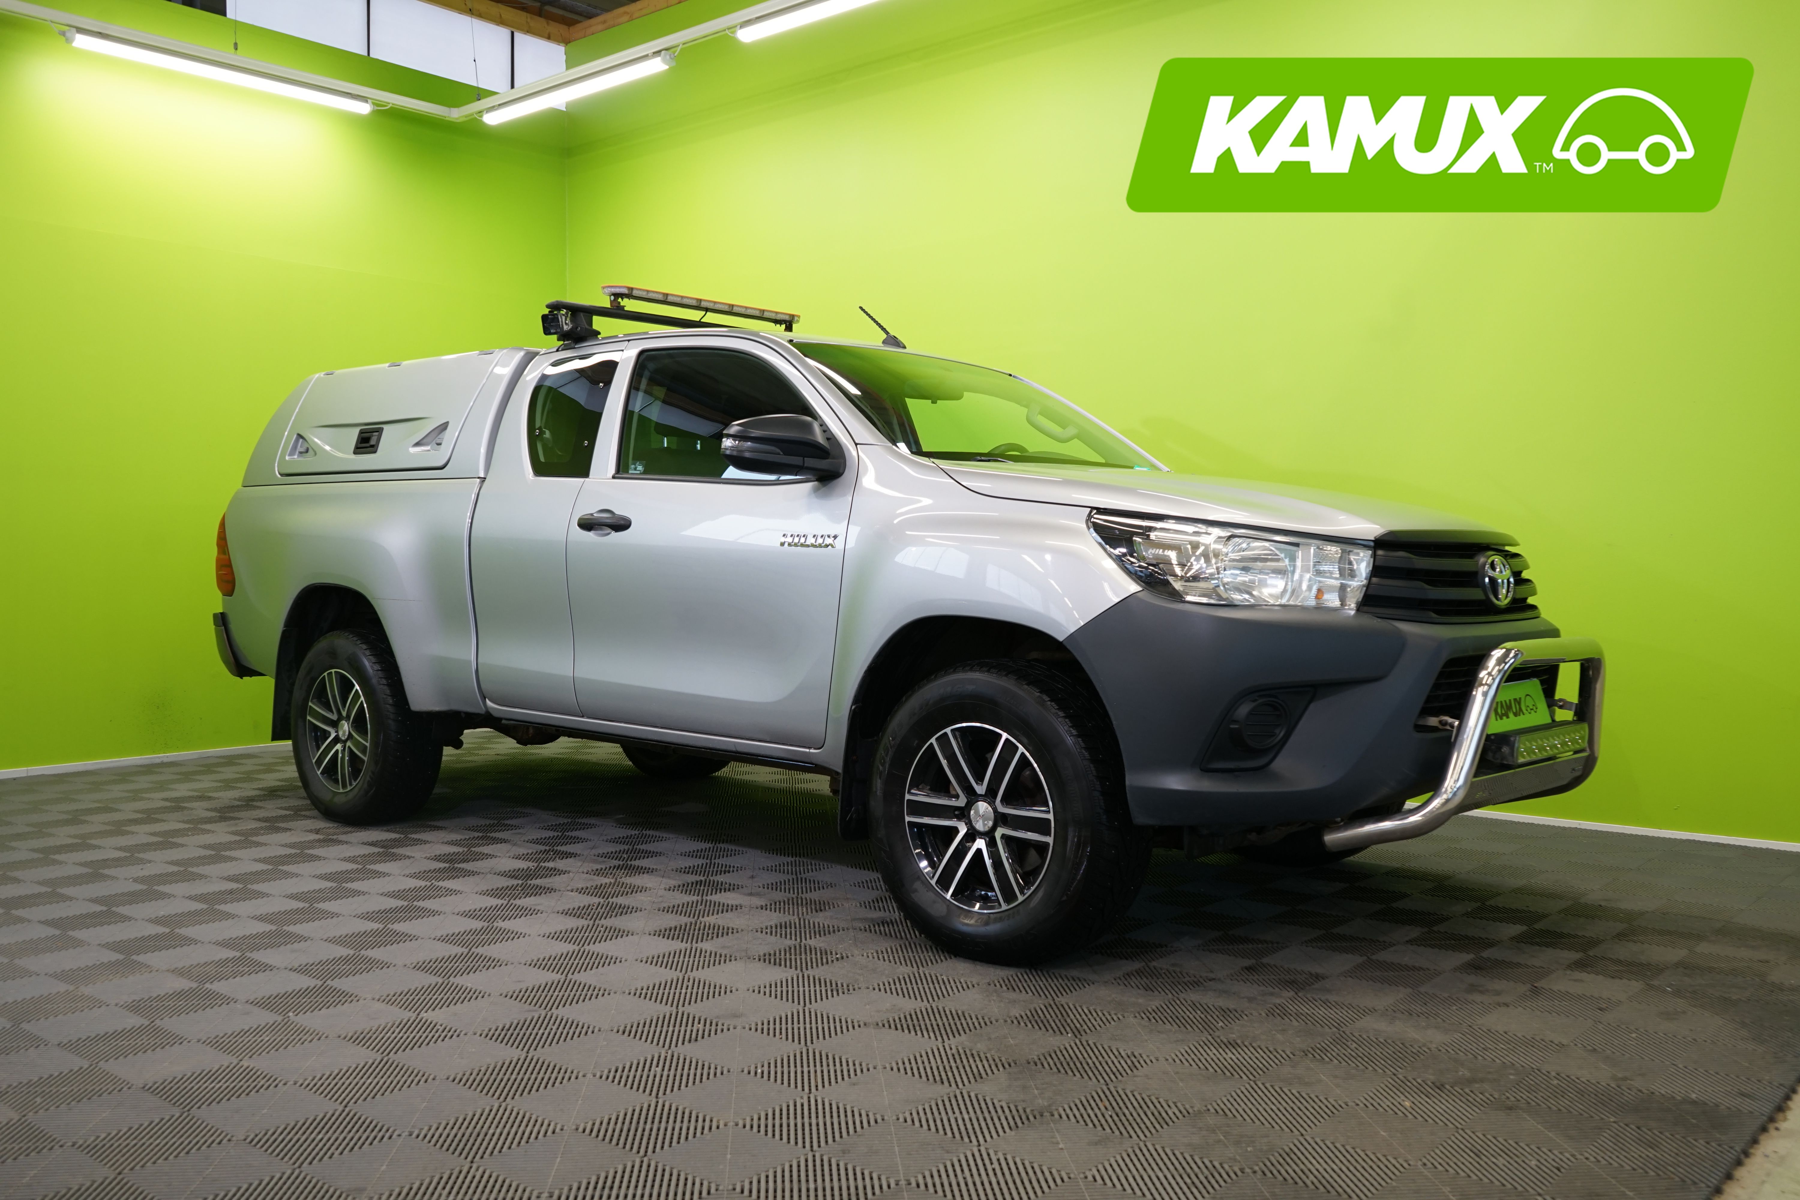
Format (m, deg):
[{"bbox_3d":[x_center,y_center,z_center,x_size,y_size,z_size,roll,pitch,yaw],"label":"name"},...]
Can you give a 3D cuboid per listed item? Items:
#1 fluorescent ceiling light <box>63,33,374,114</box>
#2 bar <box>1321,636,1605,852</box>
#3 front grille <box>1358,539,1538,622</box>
[{"bbox_3d":[-3.397,-2.662,7.613,0.080,0.075,1.540,1,1,42],"label":"fluorescent ceiling light"},{"bbox_3d":[1.458,0.340,3.776,0.430,0.530,1.040,1,1,41],"label":"bar"},{"bbox_3d":[1.451,-0.047,3.775,0.130,0.190,1.190,1,1,41],"label":"front grille"}]

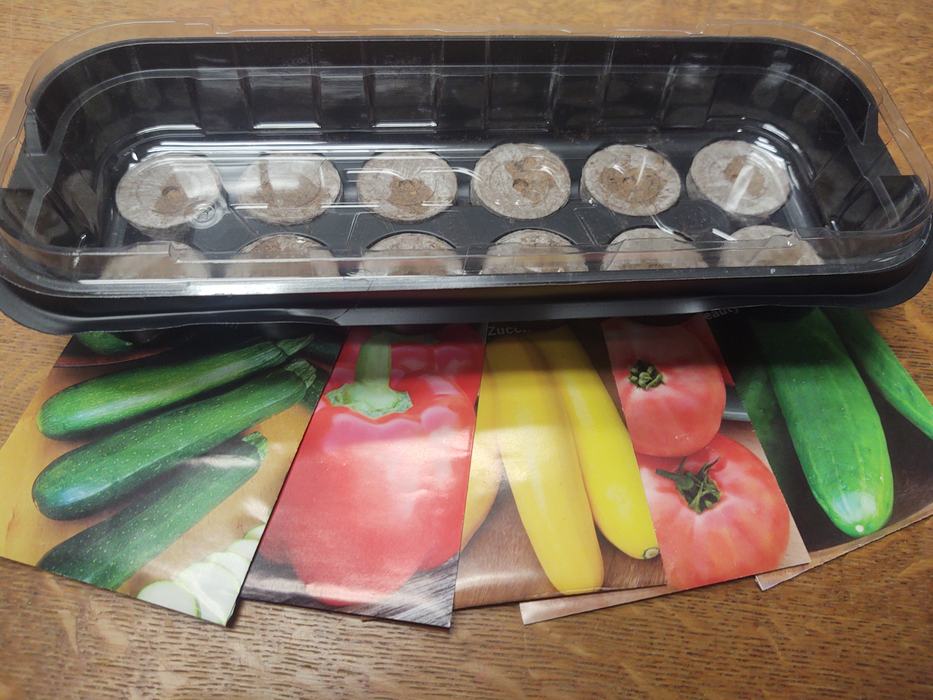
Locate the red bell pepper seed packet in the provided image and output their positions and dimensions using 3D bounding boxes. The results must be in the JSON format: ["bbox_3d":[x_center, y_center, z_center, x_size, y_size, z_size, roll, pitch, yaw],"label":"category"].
[{"bbox_3d":[-0.039,0.019,0.226,0.085,0.005,0.117,7,60,2],"label":"red bell pepper seed packet"}]

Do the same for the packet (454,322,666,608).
[{"bbox_3d":[0.007,0.019,0.230,0.085,0.005,0.117,-5,60,-5],"label":"packet"}]

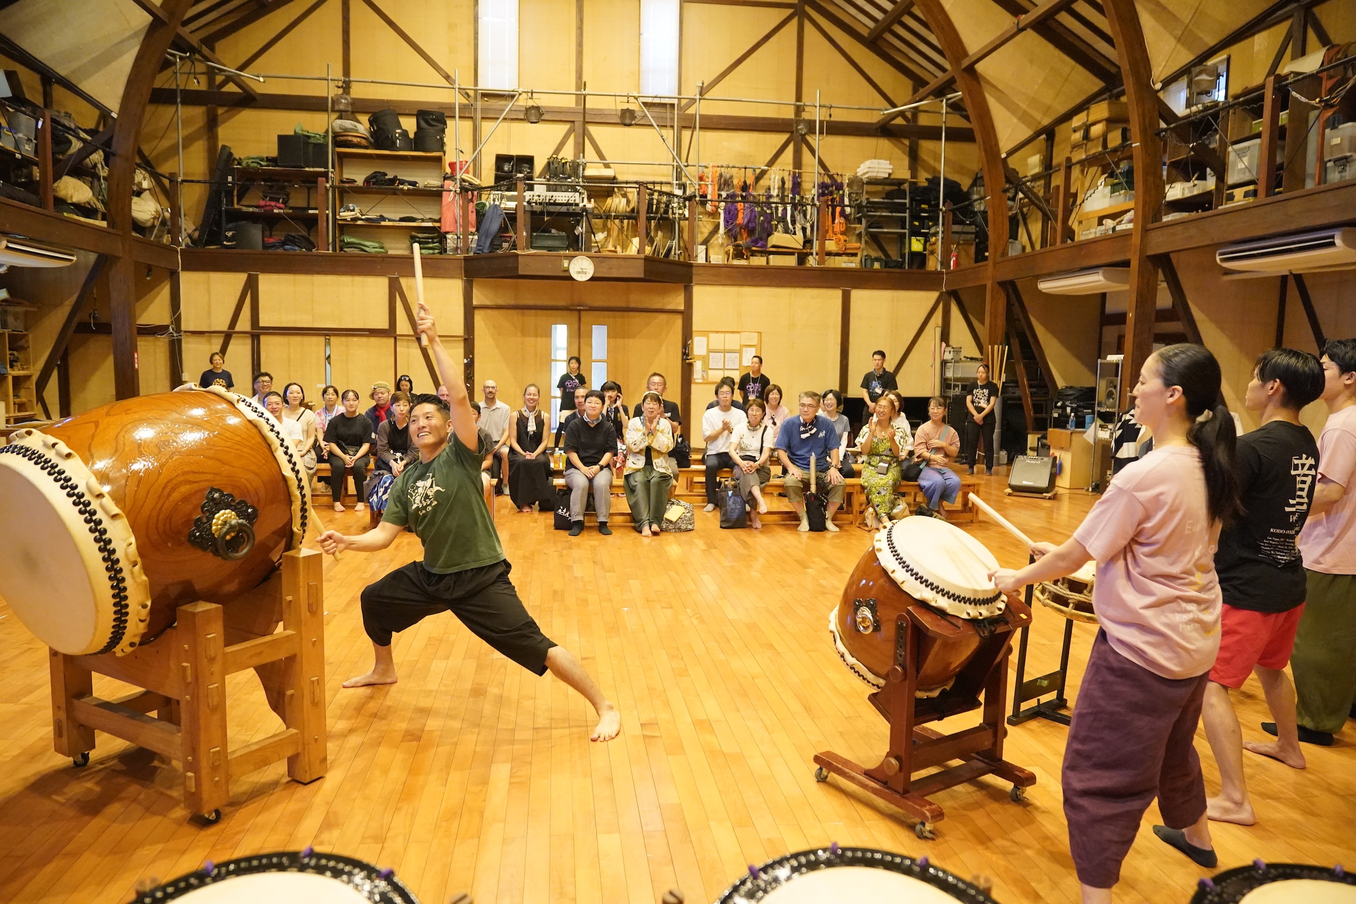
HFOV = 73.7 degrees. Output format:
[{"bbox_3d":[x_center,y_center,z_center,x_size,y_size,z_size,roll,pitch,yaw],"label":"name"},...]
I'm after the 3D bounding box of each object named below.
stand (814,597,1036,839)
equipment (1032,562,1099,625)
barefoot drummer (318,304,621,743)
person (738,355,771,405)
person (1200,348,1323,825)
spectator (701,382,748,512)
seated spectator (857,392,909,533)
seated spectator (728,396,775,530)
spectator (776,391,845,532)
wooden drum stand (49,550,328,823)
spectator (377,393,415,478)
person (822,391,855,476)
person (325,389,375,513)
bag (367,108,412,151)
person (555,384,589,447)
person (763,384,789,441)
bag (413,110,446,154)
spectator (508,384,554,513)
[{"bbox_3d":[0.905,0.902,3.296,0.550,0.730,0.550,-3,7,-36],"label":"stand"},{"bbox_3d":[1.735,0.560,3.850,0.390,0.190,0.390,9,20,-1],"label":"equipment"},{"bbox_3d":[-0.954,0.261,4.018,1.400,1.800,0.680,3,6,17],"label":"barefoot drummer"},{"bbox_3d":[1.170,-0.600,13.506,0.480,1.670,0.300,2,6,6],"label":"person"},{"bbox_3d":[2.193,0.437,3.438,0.660,1.670,0.560,-3,7,-31],"label":"person"},{"bbox_3d":[0.521,-0.074,9.769,0.480,1.331,0.700,1,6,2],"label":"spectator"},{"bbox_3d":[2.058,0.091,9.075,0.520,1.278,0.800,1,6,0],"label":"seated spectator"},{"bbox_3d":[0.711,0.102,8.662,0.450,1.202,0.670,1,6,-5],"label":"seated spectator"},{"bbox_3d":[1.317,0.069,8.962,0.640,1.321,0.820,1,6,-4],"label":"spectator"},{"bbox_3d":[-1.859,0.794,3.417,0.920,0.880,0.490,4,7,29],"label":"wooden drum stand"},{"bbox_3d":[-2.501,0.078,8.104,0.460,1.231,0.680,0,6,-7],"label":"spectator"},{"bbox_3d":[1.777,-0.041,10.200,0.500,1.308,0.780,1,6,-2],"label":"person"},{"bbox_3d":[-3.370,-0.035,9.292,0.470,1.194,0.700,-1,6,-16],"label":"person"},{"bbox_3d":[-4.863,-5.438,15.316,0.670,0.719,0.560,0,6,-8],"label":"bag"},{"bbox_3d":[-1.049,-0.043,9.626,0.480,1.270,0.750,0,6,-6],"label":"person"},{"bbox_3d":[1.182,-0.146,11.001,0.500,1.338,0.750,0,6,-5],"label":"person"},{"bbox_3d":[-4.211,-5.451,15.403,0.520,0.723,0.520,0,6,-8],"label":"bag"},{"bbox_3d":[-1.540,-0.059,9.489,0.470,1.275,0.700,1,6,-3],"label":"spectator"}]

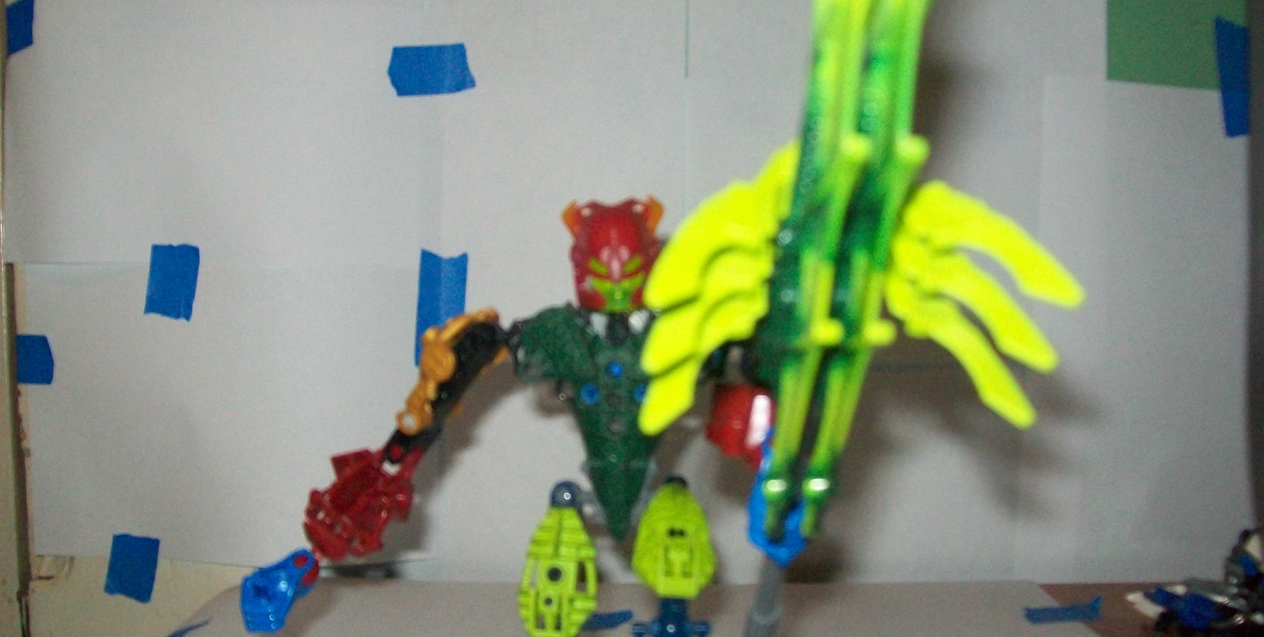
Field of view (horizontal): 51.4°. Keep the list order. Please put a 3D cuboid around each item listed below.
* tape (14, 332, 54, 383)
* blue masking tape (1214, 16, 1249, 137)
[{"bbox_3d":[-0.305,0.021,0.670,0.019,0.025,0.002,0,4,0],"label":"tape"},{"bbox_3d":[0.301,-0.121,0.660,0.018,0.059,0.002,-2,4,0],"label":"blue masking tape"}]

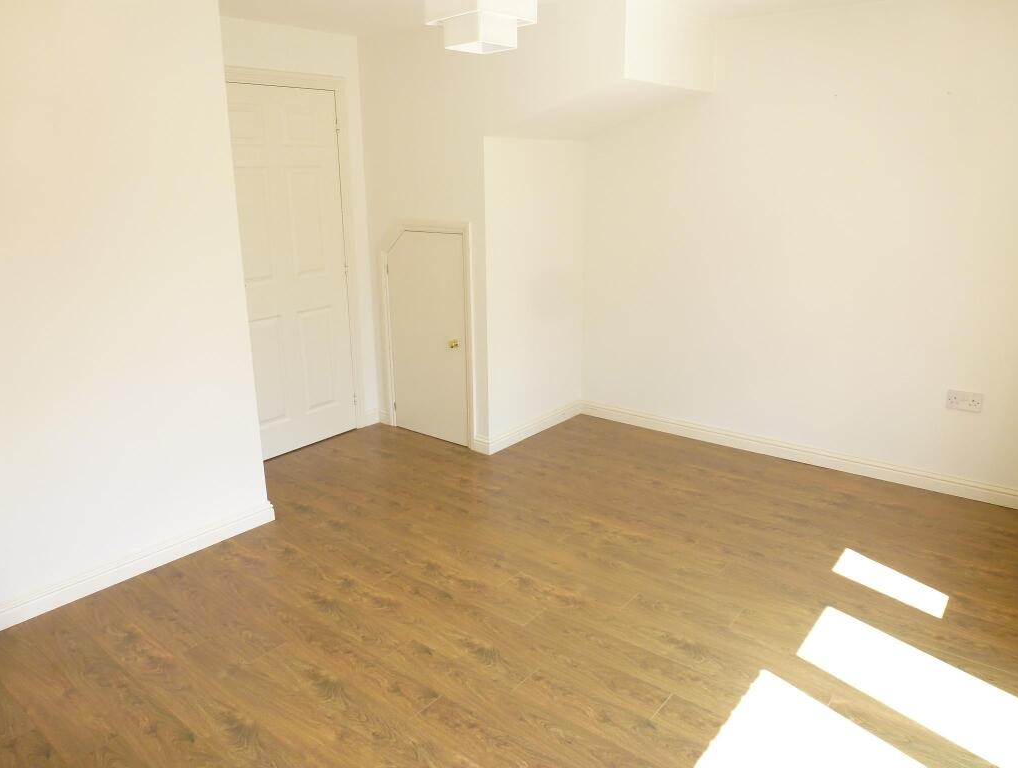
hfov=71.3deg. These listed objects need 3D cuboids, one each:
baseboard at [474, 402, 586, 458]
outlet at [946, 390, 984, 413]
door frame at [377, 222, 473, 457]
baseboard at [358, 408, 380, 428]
[{"bbox_3d":[0.147,0.252,4.533,0.130,0.102,0.988,12,19,37],"label":"baseboard"},{"bbox_3d":[2.220,0.085,3.459,0.146,0.087,0.012,12,19,37],"label":"outlet"},{"bbox_3d":[-0.487,-0.300,4.270,0.725,1.312,0.050,12,19,37],"label":"door frame"},{"bbox_3d":[-0.914,0.228,4.640,0.020,0.100,0.175,12,19,37],"label":"baseboard"}]

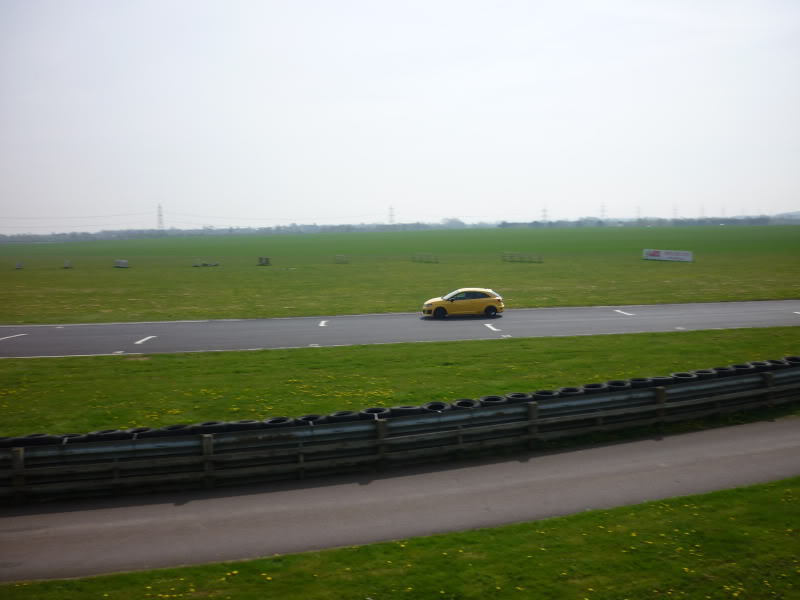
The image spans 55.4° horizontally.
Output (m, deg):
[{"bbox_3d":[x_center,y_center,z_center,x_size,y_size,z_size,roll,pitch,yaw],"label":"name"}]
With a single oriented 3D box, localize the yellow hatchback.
[{"bbox_3d":[3.083,0.133,37.783,4.040,1.430,1.720,-2,5,-7],"label":"yellow hatchback"}]

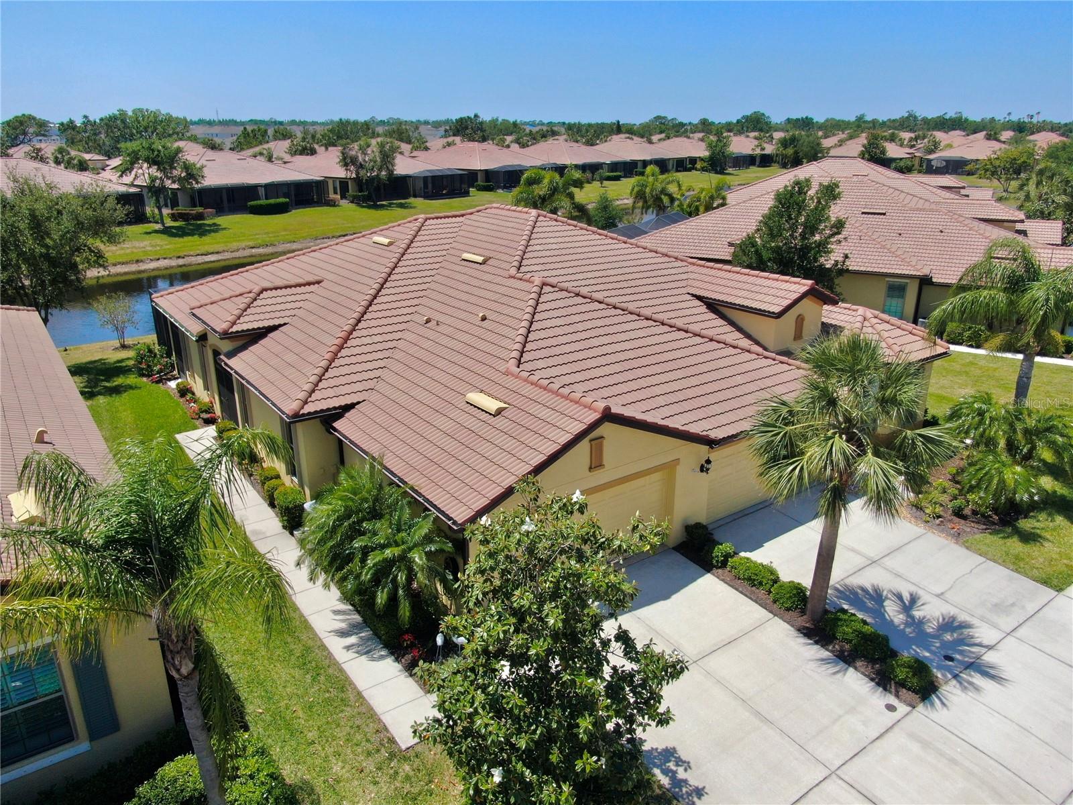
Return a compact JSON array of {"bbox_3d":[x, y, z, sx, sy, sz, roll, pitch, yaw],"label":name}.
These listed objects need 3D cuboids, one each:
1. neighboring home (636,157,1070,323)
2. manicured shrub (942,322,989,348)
[{"bbox_3d":[20.105,-11.665,50.179,25.440,6.860,20.260,9,23,23],"label":"neighboring home"},{"bbox_3d":[19.580,-3.060,33.930,1.932,1.103,1.155,13,24,32],"label":"manicured shrub"}]

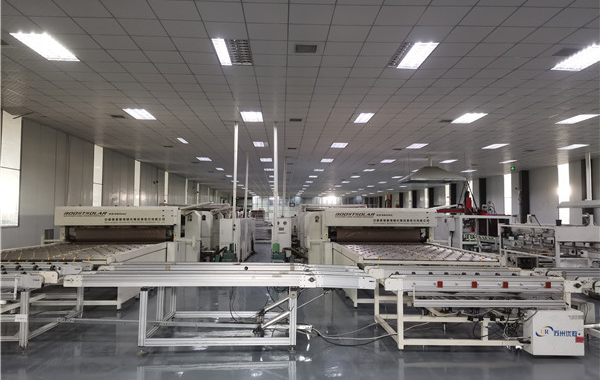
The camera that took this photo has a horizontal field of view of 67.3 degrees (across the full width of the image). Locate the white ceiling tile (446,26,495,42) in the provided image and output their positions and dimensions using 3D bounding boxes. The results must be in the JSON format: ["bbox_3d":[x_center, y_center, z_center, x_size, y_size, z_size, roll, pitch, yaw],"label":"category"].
[{"bbox_3d":[2.522,-2.324,6.739,0.600,0.020,0.600,0,-3,-2],"label":"white ceiling tile"}]

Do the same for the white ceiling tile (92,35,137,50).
[{"bbox_3d":[-2.897,-2.325,7.134,0.600,0.020,0.600,0,-3,-2],"label":"white ceiling tile"}]

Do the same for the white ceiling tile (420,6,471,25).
[{"bbox_3d":[1.945,-2.364,6.118,0.600,0.020,0.600,0,-3,-2],"label":"white ceiling tile"}]

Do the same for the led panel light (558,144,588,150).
[{"bbox_3d":[10.488,-1.646,17.411,0.600,0.040,1.200,0,-3,-2],"label":"led panel light"}]

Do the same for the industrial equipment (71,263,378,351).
[{"bbox_3d":[-0.933,1.473,5.971,3.597,0.910,1.565,0,-3,-2],"label":"industrial equipment"}]

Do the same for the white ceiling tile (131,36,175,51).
[{"bbox_3d":[-2.298,-2.316,7.124,0.600,0.020,0.600,0,-3,-2],"label":"white ceiling tile"}]

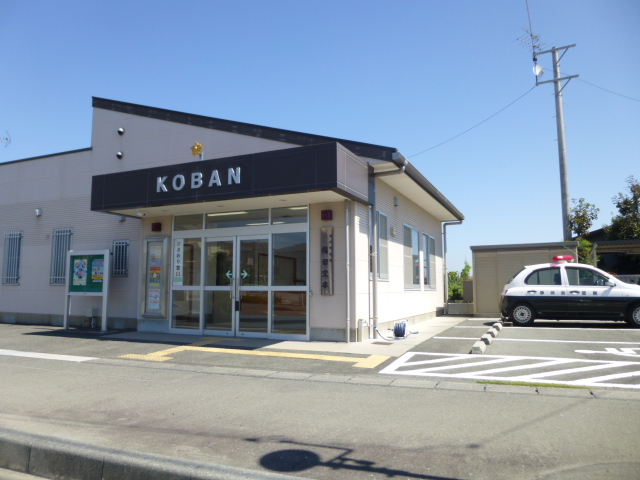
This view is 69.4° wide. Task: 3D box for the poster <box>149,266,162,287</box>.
[{"bbox_3d":[-3.548,0.800,9.965,0.310,0.412,0.015,-3,-6,25],"label":"poster"}]

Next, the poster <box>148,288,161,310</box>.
[{"bbox_3d":[-3.552,1.272,9.918,0.303,0.417,0.015,-3,-6,25],"label":"poster"}]

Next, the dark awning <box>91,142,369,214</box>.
[{"bbox_3d":[-1.891,-0.987,8.992,5.462,0.727,1.434,-3,-6,25],"label":"dark awning"}]

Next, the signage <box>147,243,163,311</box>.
[{"bbox_3d":[-3.568,0.807,9.974,0.447,1.530,0.040,-3,-6,25],"label":"signage"}]

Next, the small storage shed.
[{"bbox_3d":[6.849,1.394,15.450,3.150,2.320,1.900,-3,-6,25],"label":"small storage shed"}]

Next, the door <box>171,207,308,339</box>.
[{"bbox_3d":[-1.653,0.635,9.125,3.249,2.500,0.100,-3,-6,25],"label":"door"}]

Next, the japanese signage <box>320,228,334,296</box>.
[{"bbox_3d":[0.137,0.378,8.264,0.244,1.220,0.040,-3,-6,25],"label":"japanese signage"}]

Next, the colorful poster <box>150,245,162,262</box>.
[{"bbox_3d":[-3.544,0.344,10.011,0.294,0.417,0.015,-3,-6,25],"label":"colorful poster"}]

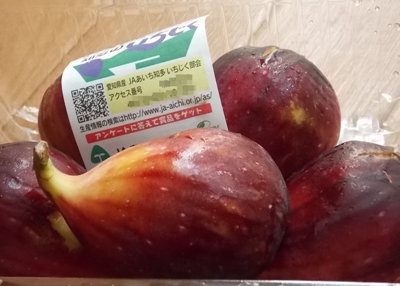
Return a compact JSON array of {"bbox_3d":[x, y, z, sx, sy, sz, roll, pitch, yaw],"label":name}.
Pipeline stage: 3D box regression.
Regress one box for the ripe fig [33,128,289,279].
[{"bbox_3d":[-0.013,0.021,0.300,0.096,0.056,0.057,11,73,-14],"label":"ripe fig"}]

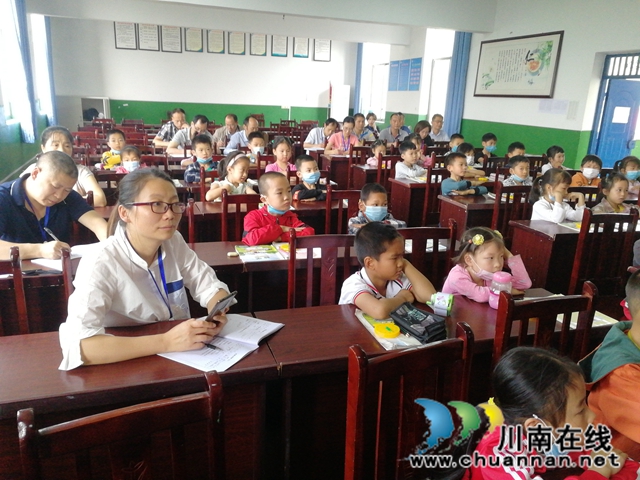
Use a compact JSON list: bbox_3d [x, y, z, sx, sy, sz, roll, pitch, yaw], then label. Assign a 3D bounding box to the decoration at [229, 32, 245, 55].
[{"bbox_3d":[-2.001,-4.797,12.053,0.406,0.600,0.030,-3,17,-18],"label":"decoration"}]

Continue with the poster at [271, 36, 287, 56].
[{"bbox_3d":[-0.990,-4.849,12.387,0.408,0.580,0.030,-3,17,-18],"label":"poster"}]

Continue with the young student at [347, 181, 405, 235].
[{"bbox_3d":[0.313,0.156,3.117,0.430,1.050,0.500,-4,17,-21],"label":"young student"}]

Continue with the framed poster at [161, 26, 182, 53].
[{"bbox_3d":[-3.660,-4.967,12.321,0.480,0.642,0.025,-3,17,-19],"label":"framed poster"}]

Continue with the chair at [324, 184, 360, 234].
[{"bbox_3d":[0.257,0.154,3.215,0.385,0.941,0.450,-3,16,-17],"label":"chair"}]

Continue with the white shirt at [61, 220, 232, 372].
[{"bbox_3d":[-0.604,0.204,1.691,0.540,0.570,0.420,-10,20,-37],"label":"white shirt"}]

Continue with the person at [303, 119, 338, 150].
[{"bbox_3d":[0.028,-1.341,7.991,0.550,1.210,0.650,-7,19,-30],"label":"person"}]

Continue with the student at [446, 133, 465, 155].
[{"bbox_3d":[1.758,-0.869,6.676,0.370,1.090,0.500,-3,17,-19],"label":"student"}]

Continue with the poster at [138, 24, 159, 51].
[{"bbox_3d":[-4.163,-4.945,12.149,0.480,0.636,0.025,-3,17,-19],"label":"poster"}]

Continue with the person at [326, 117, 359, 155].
[{"bbox_3d":[0.280,-1.129,7.196,0.540,1.265,0.650,-3,17,-18],"label":"person"}]

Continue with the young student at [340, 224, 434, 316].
[{"bbox_3d":[0.252,0.425,2.099,0.430,1.090,0.500,-8,19,-33],"label":"young student"}]

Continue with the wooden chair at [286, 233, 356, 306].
[{"bbox_3d":[0.079,0.457,2.099,0.385,0.941,0.450,-3,16,-17],"label":"wooden chair"}]

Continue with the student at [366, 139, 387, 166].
[{"bbox_3d":[0.669,-0.750,6.256,0.360,1.001,0.480,-3,17,-19],"label":"student"}]

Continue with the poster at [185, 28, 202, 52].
[{"bbox_3d":[-3.148,-5.019,12.488,0.427,0.575,0.025,-3,17,-19],"label":"poster"}]

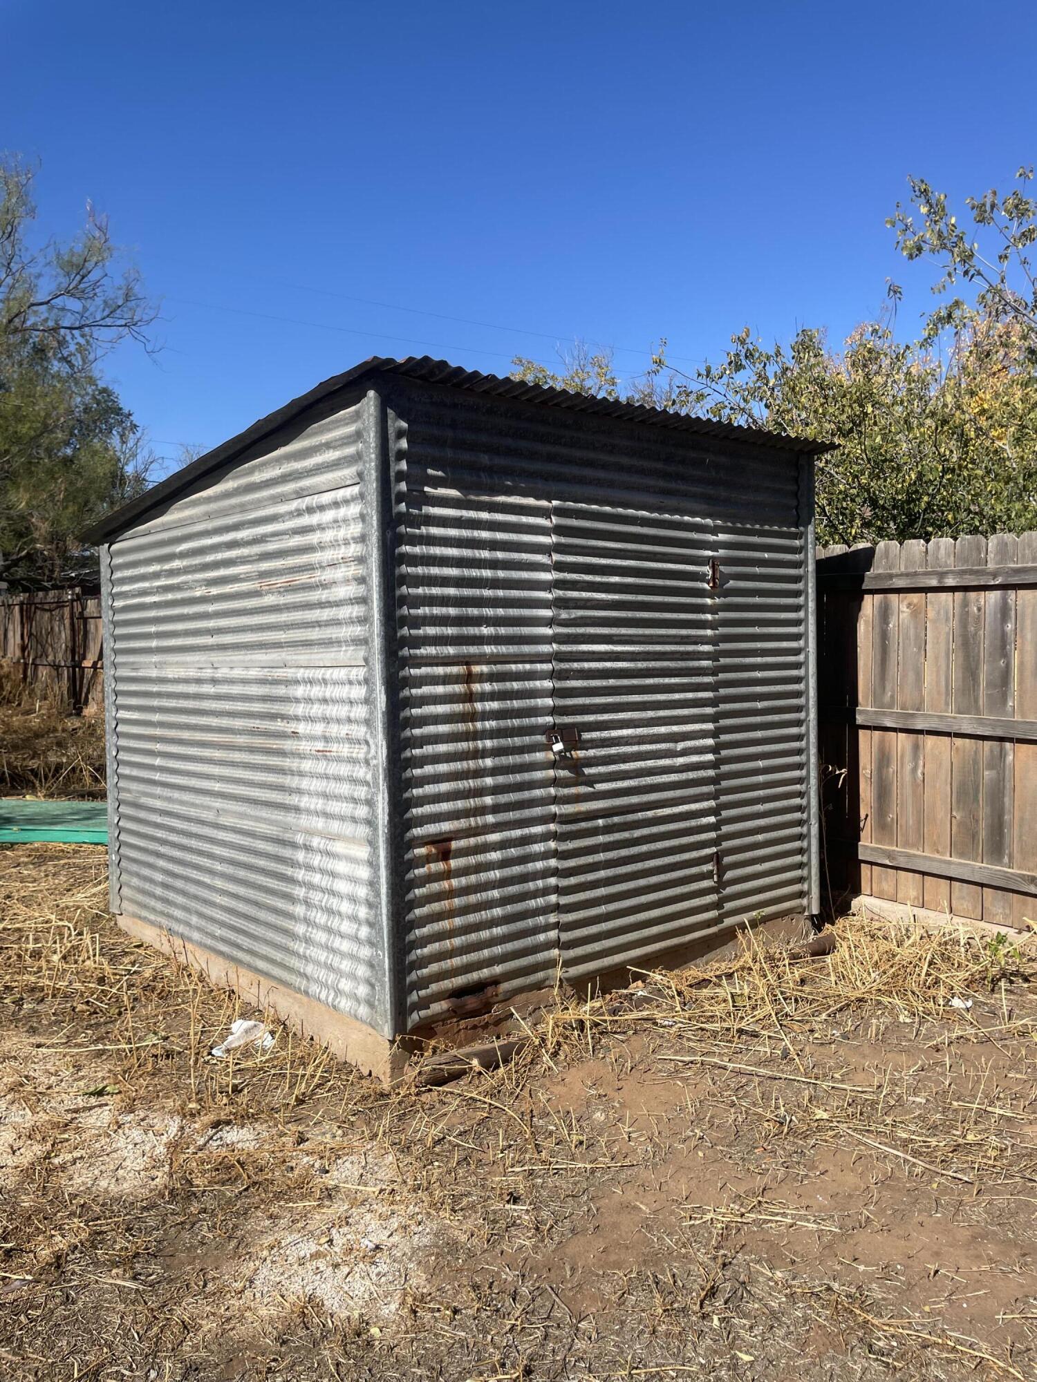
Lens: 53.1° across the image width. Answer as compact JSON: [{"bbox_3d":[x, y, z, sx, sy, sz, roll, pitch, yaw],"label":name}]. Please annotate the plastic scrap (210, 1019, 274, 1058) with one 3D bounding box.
[{"bbox_3d":[-1.010,1.262,3.790,0.210,0.060,0.220,-1,2,-15],"label":"plastic scrap"}]

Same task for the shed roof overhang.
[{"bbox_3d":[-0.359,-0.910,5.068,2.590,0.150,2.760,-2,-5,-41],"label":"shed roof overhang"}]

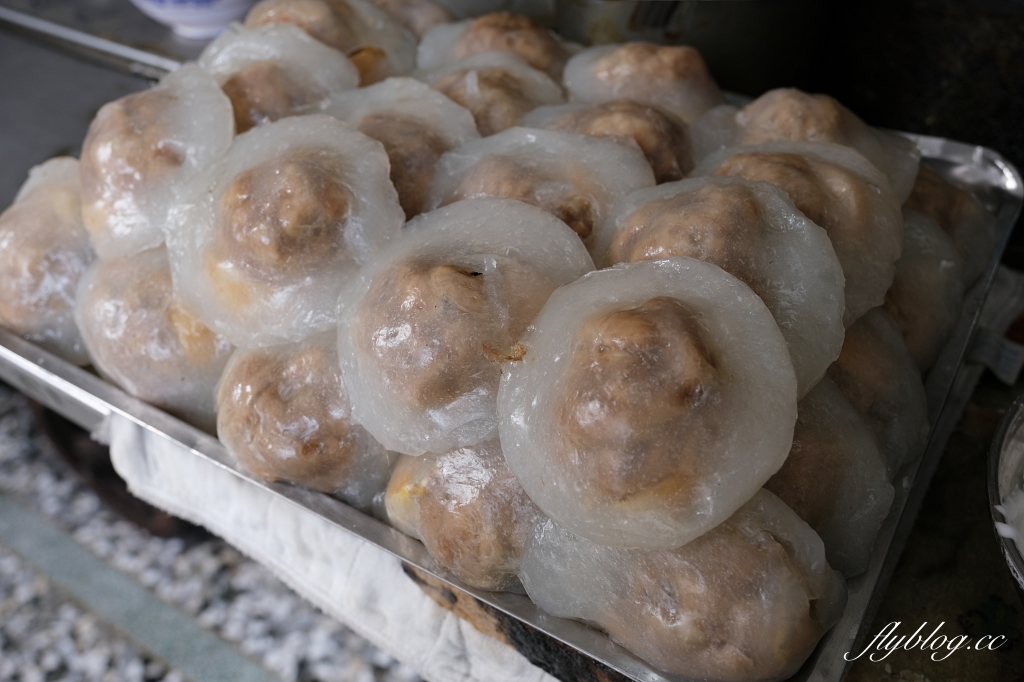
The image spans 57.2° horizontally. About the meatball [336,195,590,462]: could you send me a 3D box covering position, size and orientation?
[{"bbox_3d":[-0.017,-0.005,0.300,0.086,0.086,0.042,-4,-6,8],"label":"meatball"}]

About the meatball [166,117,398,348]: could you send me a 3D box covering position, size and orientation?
[{"bbox_3d":[-0.079,-0.041,0.322,0.083,0.083,0.042,-6,-7,-9],"label":"meatball"}]

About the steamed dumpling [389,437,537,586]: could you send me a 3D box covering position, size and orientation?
[{"bbox_3d":[-0.016,0.053,0.331,0.063,0.048,0.063,-3,52,4],"label":"steamed dumpling"}]

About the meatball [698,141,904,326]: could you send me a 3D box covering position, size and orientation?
[{"bbox_3d":[0.110,-0.048,0.358,0.080,0.042,0.080,5,64,16],"label":"meatball"}]

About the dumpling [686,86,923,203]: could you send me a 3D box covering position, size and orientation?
[{"bbox_3d":[0.126,-0.081,0.400,0.094,0.043,0.088,0,41,0],"label":"dumpling"}]

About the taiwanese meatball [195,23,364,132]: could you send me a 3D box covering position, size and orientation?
[{"bbox_3d":[-0.122,-0.131,0.480,0.085,0.042,0.085,-2,75,5],"label":"taiwanese meatball"}]

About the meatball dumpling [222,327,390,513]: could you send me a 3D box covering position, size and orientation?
[{"bbox_3d":[-0.090,0.023,0.405,0.084,0.050,0.084,6,52,0],"label":"meatball dumpling"}]

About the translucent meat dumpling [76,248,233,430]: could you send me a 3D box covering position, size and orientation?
[{"bbox_3d":[-0.156,-0.010,0.398,0.075,0.047,0.075,-1,68,2],"label":"translucent meat dumpling"}]

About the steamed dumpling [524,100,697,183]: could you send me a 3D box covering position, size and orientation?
[{"bbox_3d":[0.044,-0.093,0.425,0.075,0.043,0.075,4,44,5],"label":"steamed dumpling"}]

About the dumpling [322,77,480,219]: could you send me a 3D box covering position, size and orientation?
[{"bbox_3d":[-0.053,-0.091,0.455,0.085,0.042,0.085,1,78,-3],"label":"dumpling"}]

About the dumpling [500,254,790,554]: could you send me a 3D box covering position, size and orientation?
[{"bbox_3d":[0.035,0.014,0.249,0.083,0.042,0.083,-2,79,10],"label":"dumpling"}]

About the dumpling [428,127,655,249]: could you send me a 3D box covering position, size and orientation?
[{"bbox_3d":[0.011,-0.057,0.340,0.082,0.042,0.082,1,67,2],"label":"dumpling"}]

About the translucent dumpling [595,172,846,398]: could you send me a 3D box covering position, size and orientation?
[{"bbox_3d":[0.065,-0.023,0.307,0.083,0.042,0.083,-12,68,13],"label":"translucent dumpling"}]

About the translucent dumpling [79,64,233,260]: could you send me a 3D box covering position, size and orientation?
[{"bbox_3d":[-0.157,-0.080,0.405,0.086,0.042,0.086,-9,75,19],"label":"translucent dumpling"}]

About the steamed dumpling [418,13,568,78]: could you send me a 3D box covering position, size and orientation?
[{"bbox_3d":[-0.009,-0.159,0.500,0.079,0.043,0.079,-1,41,-1],"label":"steamed dumpling"}]

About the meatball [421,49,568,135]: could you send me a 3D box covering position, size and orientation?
[{"bbox_3d":[-0.012,-0.130,0.515,0.085,0.042,0.085,0,66,0],"label":"meatball"}]

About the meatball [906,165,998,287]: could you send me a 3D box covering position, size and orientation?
[{"bbox_3d":[0.204,-0.058,0.455,0.084,0.042,0.084,4,55,-8],"label":"meatball"}]

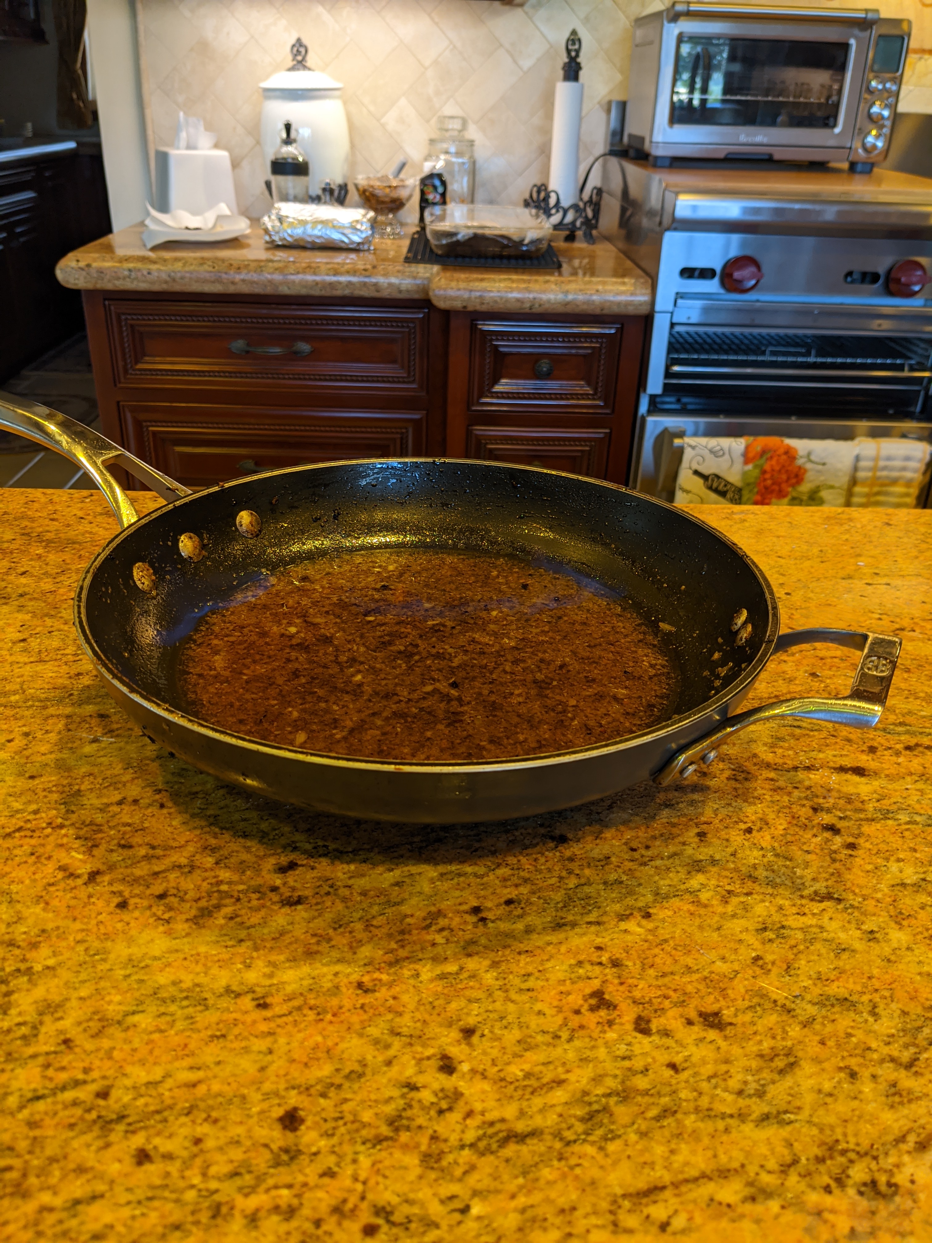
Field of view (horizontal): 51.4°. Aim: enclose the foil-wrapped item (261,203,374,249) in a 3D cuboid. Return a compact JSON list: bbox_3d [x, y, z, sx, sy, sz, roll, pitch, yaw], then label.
[{"bbox_3d":[-0.290,-0.788,1.936,0.224,0.059,0.164,2,29,1],"label":"foil-wrapped item"}]

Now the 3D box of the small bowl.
[{"bbox_3d":[-0.165,-0.868,2.033,0.137,0.113,0.137,1,29,-2],"label":"small bowl"}]

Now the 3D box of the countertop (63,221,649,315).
[{"bbox_3d":[-0.213,-0.726,1.944,1.056,0.053,0.743,1,29,-2],"label":"countertop"}]

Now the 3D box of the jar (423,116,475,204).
[{"bbox_3d":[-0.041,-0.975,2.117,0.109,0.228,0.109,1,29,-2],"label":"jar"}]

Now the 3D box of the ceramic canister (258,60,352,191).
[{"bbox_3d":[-0.343,-1.018,2.067,0.191,0.322,0.191,1,29,-2],"label":"ceramic canister"}]

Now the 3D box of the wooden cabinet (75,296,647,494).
[{"bbox_3d":[-0.208,-0.334,2.180,1.005,0.861,0.693,1,29,-2],"label":"wooden cabinet"}]

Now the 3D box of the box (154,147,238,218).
[{"bbox_3d":[-0.562,-0.922,2.073,0.139,0.145,0.139,-10,31,-21],"label":"box"}]

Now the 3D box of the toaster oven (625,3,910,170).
[{"bbox_3d":[0.600,-1.079,1.982,0.470,0.268,0.344,1,29,-2],"label":"toaster oven"}]

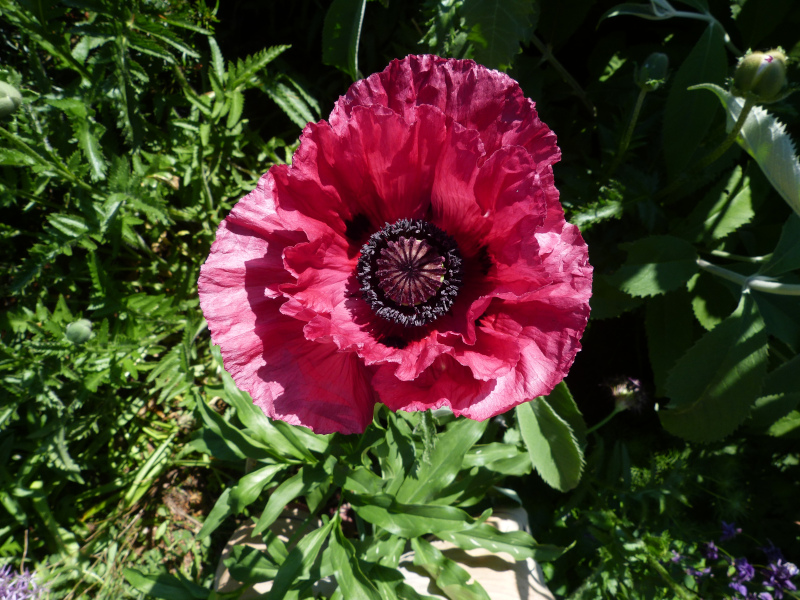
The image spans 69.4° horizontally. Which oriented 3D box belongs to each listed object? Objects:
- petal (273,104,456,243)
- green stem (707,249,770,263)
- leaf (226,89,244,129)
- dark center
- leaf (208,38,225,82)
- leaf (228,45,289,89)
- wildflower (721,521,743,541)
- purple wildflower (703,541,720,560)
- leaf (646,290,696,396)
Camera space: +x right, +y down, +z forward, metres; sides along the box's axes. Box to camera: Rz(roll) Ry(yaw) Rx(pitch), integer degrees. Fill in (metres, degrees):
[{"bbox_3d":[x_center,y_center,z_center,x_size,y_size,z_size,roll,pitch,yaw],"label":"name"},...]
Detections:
[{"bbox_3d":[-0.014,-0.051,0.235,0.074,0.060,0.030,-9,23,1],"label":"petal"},{"bbox_3d":[0.236,-0.031,0.400,0.046,0.006,0.006,3,72,6],"label":"green stem"},{"bbox_3d":[-0.142,-0.166,0.500,0.013,0.007,0.035,12,73,4],"label":"leaf"},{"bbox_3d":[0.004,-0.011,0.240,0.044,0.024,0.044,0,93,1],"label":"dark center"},{"bbox_3d":[-0.159,-0.208,0.500,0.012,0.007,0.042,-16,69,0],"label":"leaf"},{"bbox_3d":[-0.122,-0.202,0.500,0.066,0.012,0.022,-35,78,-9],"label":"leaf"},{"bbox_3d":[0.400,0.279,0.700,0.025,0.022,0.025,17,61,10],"label":"wildflower"},{"bbox_3d":[0.377,0.303,0.700,0.022,0.022,0.022,17,61,10],"label":"purple wildflower"},{"bbox_3d":[0.216,0.035,0.460,0.044,0.012,0.088,-6,73,-2],"label":"leaf"}]

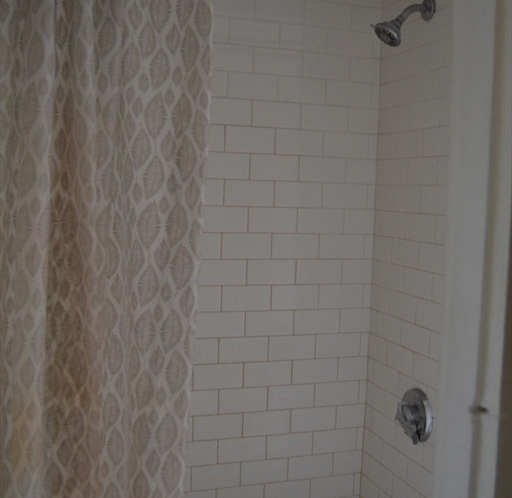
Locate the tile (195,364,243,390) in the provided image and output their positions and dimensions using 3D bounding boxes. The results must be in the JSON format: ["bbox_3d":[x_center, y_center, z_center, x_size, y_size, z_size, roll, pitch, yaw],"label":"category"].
[{"bbox_3d":[-0.112,0.382,2.110,0.152,0.076,0.009,0,5,-18],"label":"tile"}]

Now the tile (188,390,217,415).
[{"bbox_3d":[-0.186,0.451,2.065,0.152,0.075,0.009,0,5,-19],"label":"tile"}]

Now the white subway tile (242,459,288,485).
[{"bbox_3d":[0.027,0.689,2.179,0.154,0.076,0.008,0,5,-19],"label":"white subway tile"}]

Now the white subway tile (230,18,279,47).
[{"bbox_3d":[-0.008,-0.624,2.035,0.152,0.075,0.010,0,5,-18],"label":"white subway tile"}]

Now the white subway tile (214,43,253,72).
[{"bbox_3d":[-0.082,-0.545,2.002,0.152,0.075,0.009,0,5,-19],"label":"white subway tile"}]

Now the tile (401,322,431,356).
[{"bbox_3d":[0.451,0.250,1.977,0.008,0.076,0.152,0,5,-18],"label":"tile"}]

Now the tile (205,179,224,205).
[{"bbox_3d":[-0.166,-0.164,2.033,0.154,0.076,0.008,0,5,-19],"label":"tile"}]

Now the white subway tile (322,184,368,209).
[{"bbox_3d":[0.275,-0.163,2.186,0.152,0.076,0.009,0,5,-18],"label":"white subway tile"}]

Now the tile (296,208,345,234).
[{"bbox_3d":[0.198,-0.084,2.157,0.152,0.076,0.008,0,5,-18],"label":"tile"}]

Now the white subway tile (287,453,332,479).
[{"bbox_3d":[0.171,0.686,2.221,0.152,0.075,0.010,0,5,-18],"label":"white subway tile"}]

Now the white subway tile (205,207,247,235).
[{"bbox_3d":[-0.097,-0.086,2.073,0.152,0.076,0.009,0,5,-18],"label":"white subway tile"}]

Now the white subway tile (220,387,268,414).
[{"bbox_3d":[-0.040,0.452,2.115,0.152,0.075,0.009,0,5,-19],"label":"white subway tile"}]

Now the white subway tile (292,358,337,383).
[{"bbox_3d":[0.183,0.382,2.202,0.154,0.076,0.008,0,5,-19],"label":"white subway tile"}]

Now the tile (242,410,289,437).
[{"bbox_3d":[0.034,0.538,2.174,0.152,0.076,0.009,0,5,-18],"label":"tile"}]

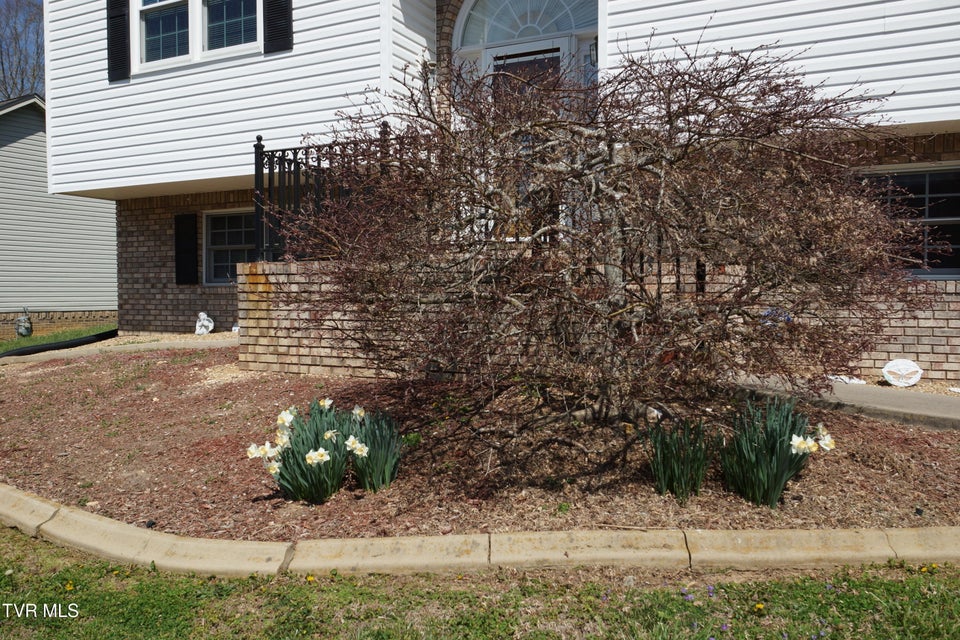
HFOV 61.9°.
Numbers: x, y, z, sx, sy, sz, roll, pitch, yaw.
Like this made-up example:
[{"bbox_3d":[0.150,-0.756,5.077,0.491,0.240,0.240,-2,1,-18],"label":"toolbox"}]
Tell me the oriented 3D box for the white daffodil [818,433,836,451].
[{"bbox_3d":[1.529,0.535,3.520,0.055,0.080,0.075,1,3,31],"label":"white daffodil"}]

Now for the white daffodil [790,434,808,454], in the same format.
[{"bbox_3d":[1.406,0.548,3.520,0.078,0.087,0.055,-1,3,-27],"label":"white daffodil"}]

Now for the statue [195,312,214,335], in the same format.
[{"bbox_3d":[-3.272,0.042,9.500,0.230,0.265,0.180,1,2,25],"label":"statue"}]

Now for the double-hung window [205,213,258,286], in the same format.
[{"bbox_3d":[-3.017,-0.878,9.750,0.930,0.930,0.100,1,3,28],"label":"double-hung window"}]

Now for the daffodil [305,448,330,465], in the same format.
[{"bbox_3d":[-0.721,0.606,3.550,0.115,0.075,0.060,0,2,12],"label":"daffodil"}]

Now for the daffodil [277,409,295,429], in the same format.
[{"bbox_3d":[-0.875,0.443,3.600,0.075,0.080,0.055,2,3,38],"label":"daffodil"}]

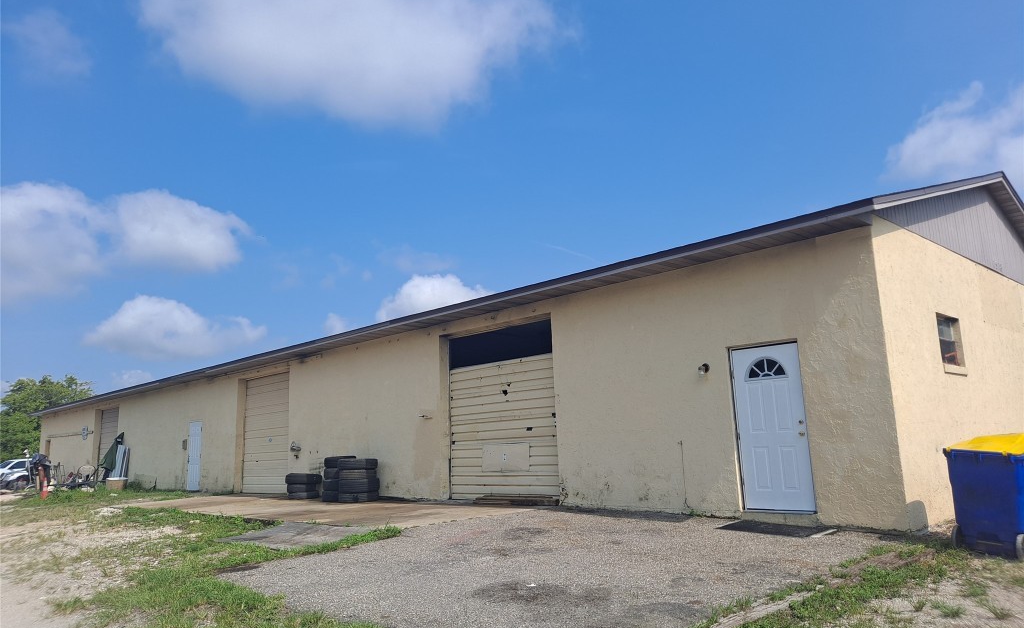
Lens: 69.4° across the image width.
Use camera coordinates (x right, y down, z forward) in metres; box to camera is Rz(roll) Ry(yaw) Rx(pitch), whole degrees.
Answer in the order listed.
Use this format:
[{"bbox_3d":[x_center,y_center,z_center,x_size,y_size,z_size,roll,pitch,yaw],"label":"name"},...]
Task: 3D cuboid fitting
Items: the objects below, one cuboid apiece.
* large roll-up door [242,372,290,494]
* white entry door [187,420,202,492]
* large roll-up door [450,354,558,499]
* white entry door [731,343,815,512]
[{"bbox_3d":[-6.431,3.205,19.734,0.090,3.087,3.082,8,-14,-43],"label":"large roll-up door"},{"bbox_3d":[-9.816,4.430,22.966,0.080,2.069,0.960,8,-14,-43],"label":"white entry door"},{"bbox_3d":[-0.122,2.054,13.148,0.090,2.430,2.963,8,-14,-43],"label":"large roll-up door"},{"bbox_3d":[3.310,1.433,9.365,0.080,2.040,0.918,8,-14,-43],"label":"white entry door"}]

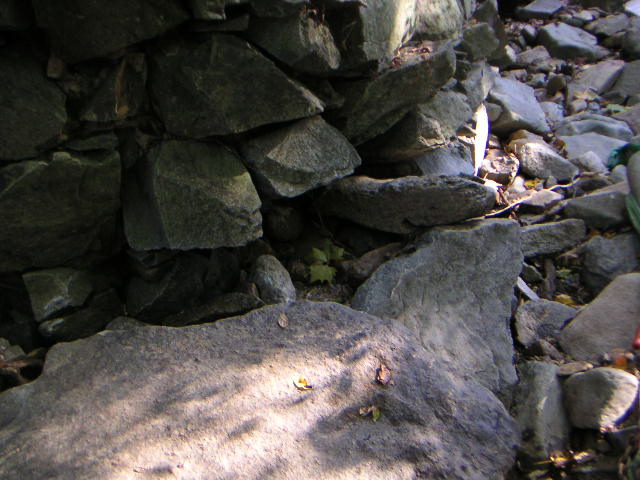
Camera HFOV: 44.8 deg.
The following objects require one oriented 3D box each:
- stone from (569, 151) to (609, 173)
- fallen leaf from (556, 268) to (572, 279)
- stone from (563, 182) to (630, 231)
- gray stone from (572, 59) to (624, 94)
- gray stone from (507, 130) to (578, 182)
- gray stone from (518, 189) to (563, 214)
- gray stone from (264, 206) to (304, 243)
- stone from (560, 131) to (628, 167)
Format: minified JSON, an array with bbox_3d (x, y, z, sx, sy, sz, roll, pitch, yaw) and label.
[{"bbox_3d":[1.089,-0.319,3.150,0.150,0.065,0.100,9,27,18],"label":"stone"},{"bbox_3d":[0.844,0.116,2.680,0.050,0.018,0.035,0,28,0],"label":"fallen leaf"},{"bbox_3d":[0.953,-0.122,2.700,0.215,0.120,0.150,7,27,13],"label":"stone"},{"bbox_3d":[1.399,-0.824,3.900,0.240,0.120,0.200,12,28,22],"label":"gray stone"},{"bbox_3d":[0.972,-0.368,3.400,0.280,0.150,0.180,18,33,30],"label":"gray stone"},{"bbox_3d":[0.813,-0.139,2.850,0.155,0.055,0.100,9,27,18],"label":"gray stone"},{"bbox_3d":[-0.109,-0.049,2.420,0.120,0.100,0.100,0,26,0],"label":"gray stone"},{"bbox_3d":[1.259,-0.421,3.600,0.280,0.100,0.220,0,28,0],"label":"stone"}]

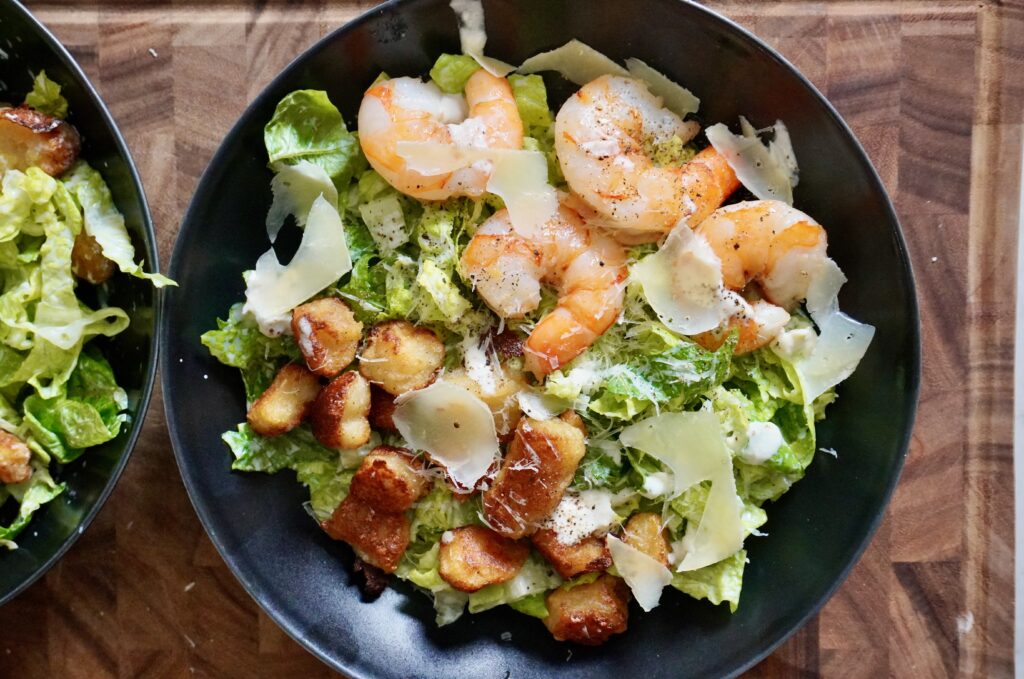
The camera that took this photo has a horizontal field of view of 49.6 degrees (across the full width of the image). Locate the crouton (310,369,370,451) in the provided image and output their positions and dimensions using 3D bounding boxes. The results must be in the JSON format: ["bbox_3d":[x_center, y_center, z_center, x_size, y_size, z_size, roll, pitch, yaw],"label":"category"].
[{"bbox_3d":[-0.055,0.023,0.359,0.018,0.021,0.024,0,95,0],"label":"crouton"}]

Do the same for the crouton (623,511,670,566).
[{"bbox_3d":[0.045,0.067,0.364,0.015,0.019,0.017,4,95,0],"label":"crouton"}]

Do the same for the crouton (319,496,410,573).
[{"bbox_3d":[-0.048,0.062,0.365,0.027,0.020,0.019,26,94,-2],"label":"crouton"}]

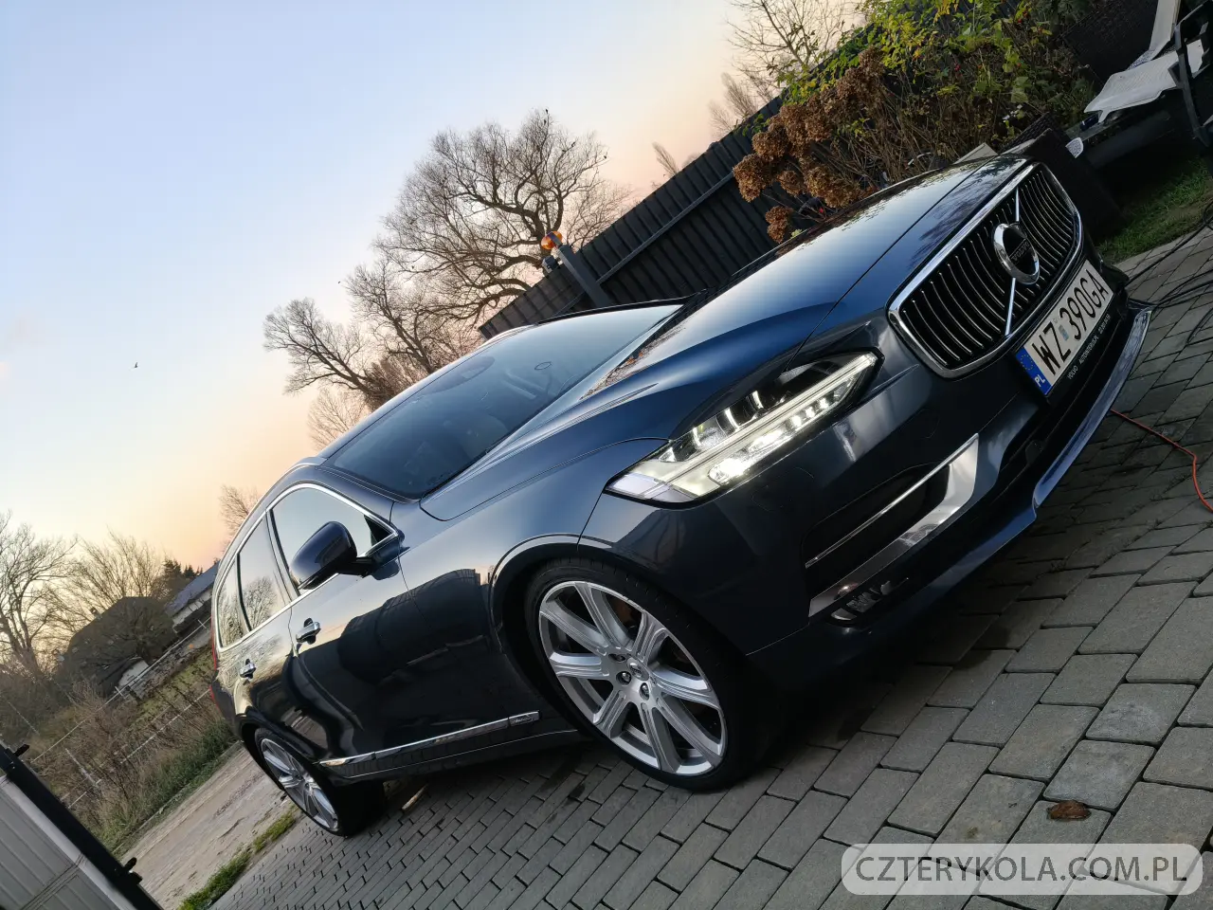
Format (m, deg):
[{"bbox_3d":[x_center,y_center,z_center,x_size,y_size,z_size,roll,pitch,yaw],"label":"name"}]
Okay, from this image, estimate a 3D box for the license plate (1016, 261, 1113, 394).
[{"bbox_3d":[1.008,-0.292,1.970,0.520,0.114,0.030,-41,5,-39],"label":"license plate"}]

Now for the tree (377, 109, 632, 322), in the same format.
[{"bbox_3d":[-3.428,-9.842,43.093,10.594,11.311,10.594,-38,7,4],"label":"tree"}]

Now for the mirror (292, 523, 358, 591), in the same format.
[{"bbox_3d":[-0.855,0.308,2.772,0.220,0.145,0.125,-41,5,-39],"label":"mirror"}]

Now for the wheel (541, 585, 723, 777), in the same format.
[{"bbox_3d":[0.107,0.464,2.127,0.200,0.540,0.540,-40,4,-37],"label":"wheel"}]

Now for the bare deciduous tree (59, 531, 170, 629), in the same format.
[{"bbox_3d":[-33.987,11.109,64.958,7.497,10.997,7.497,-42,8,-27],"label":"bare deciduous tree"}]

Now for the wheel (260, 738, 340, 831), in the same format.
[{"bbox_3d":[-1.406,1.528,4.414,0.200,0.540,0.540,-41,5,-39],"label":"wheel"}]

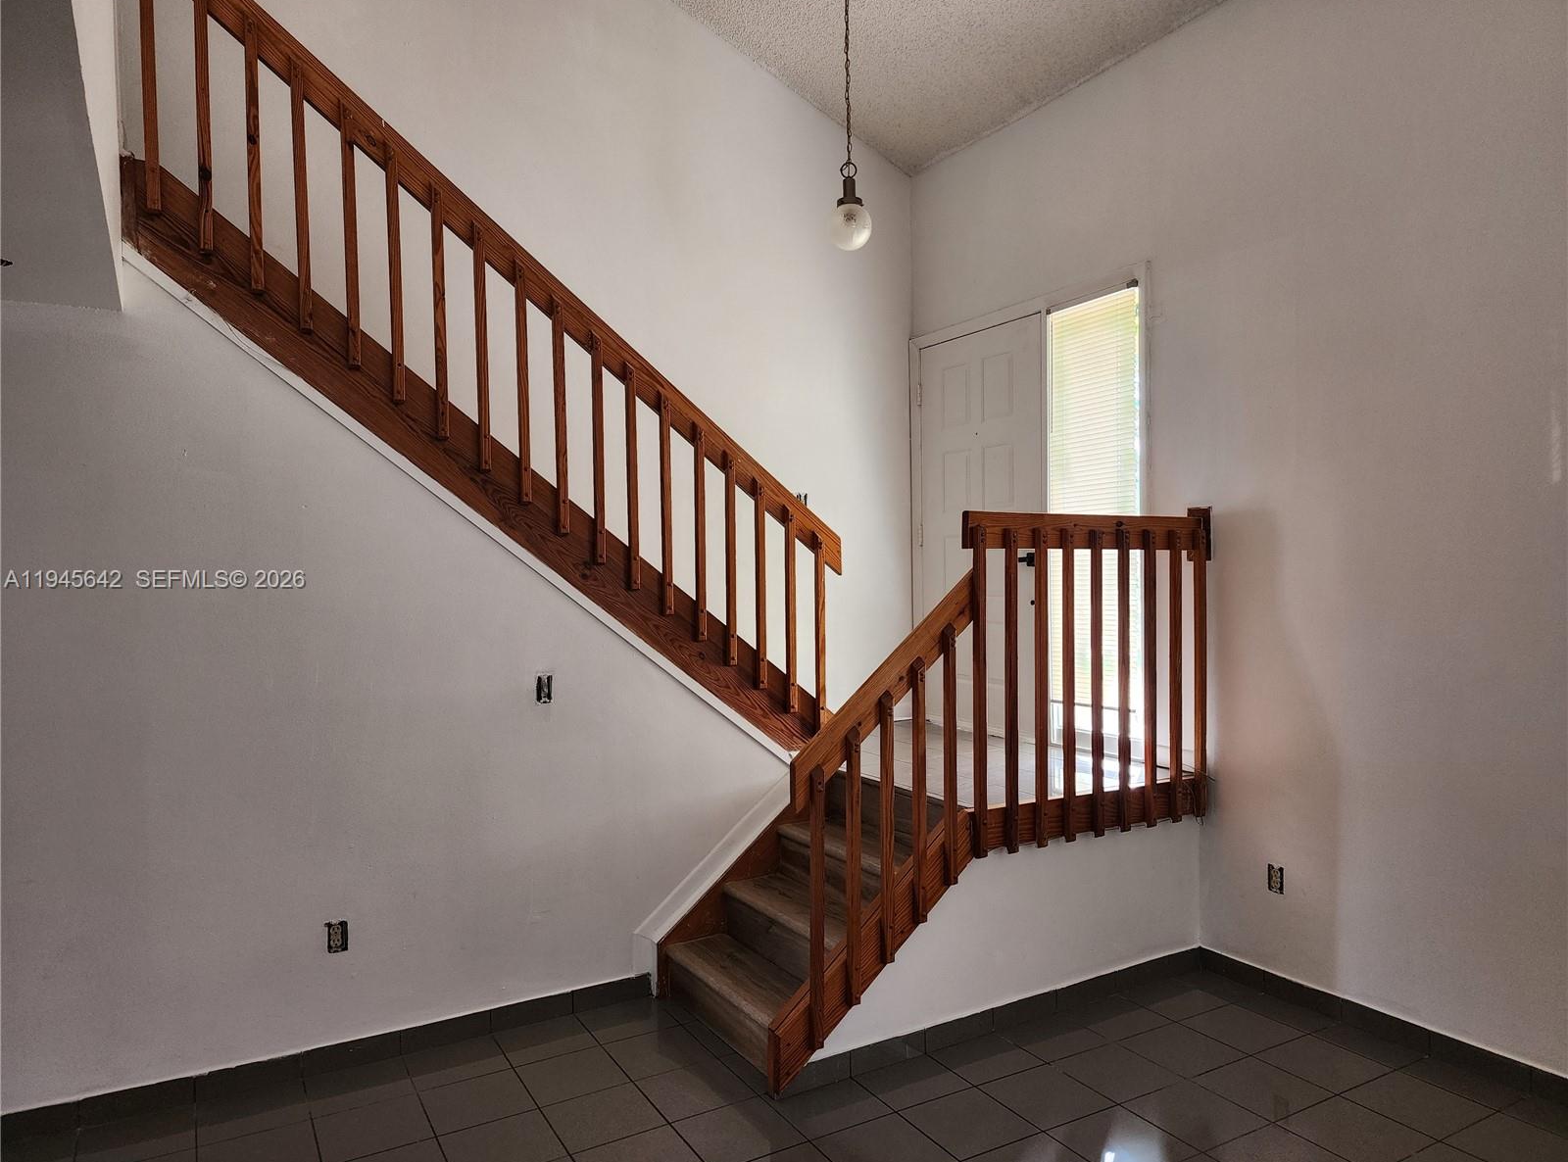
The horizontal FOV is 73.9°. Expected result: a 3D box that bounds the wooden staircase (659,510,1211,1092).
[{"bbox_3d":[0.596,0.663,4.069,1.982,1.842,0.985,-1,1,-30],"label":"wooden staircase"}]

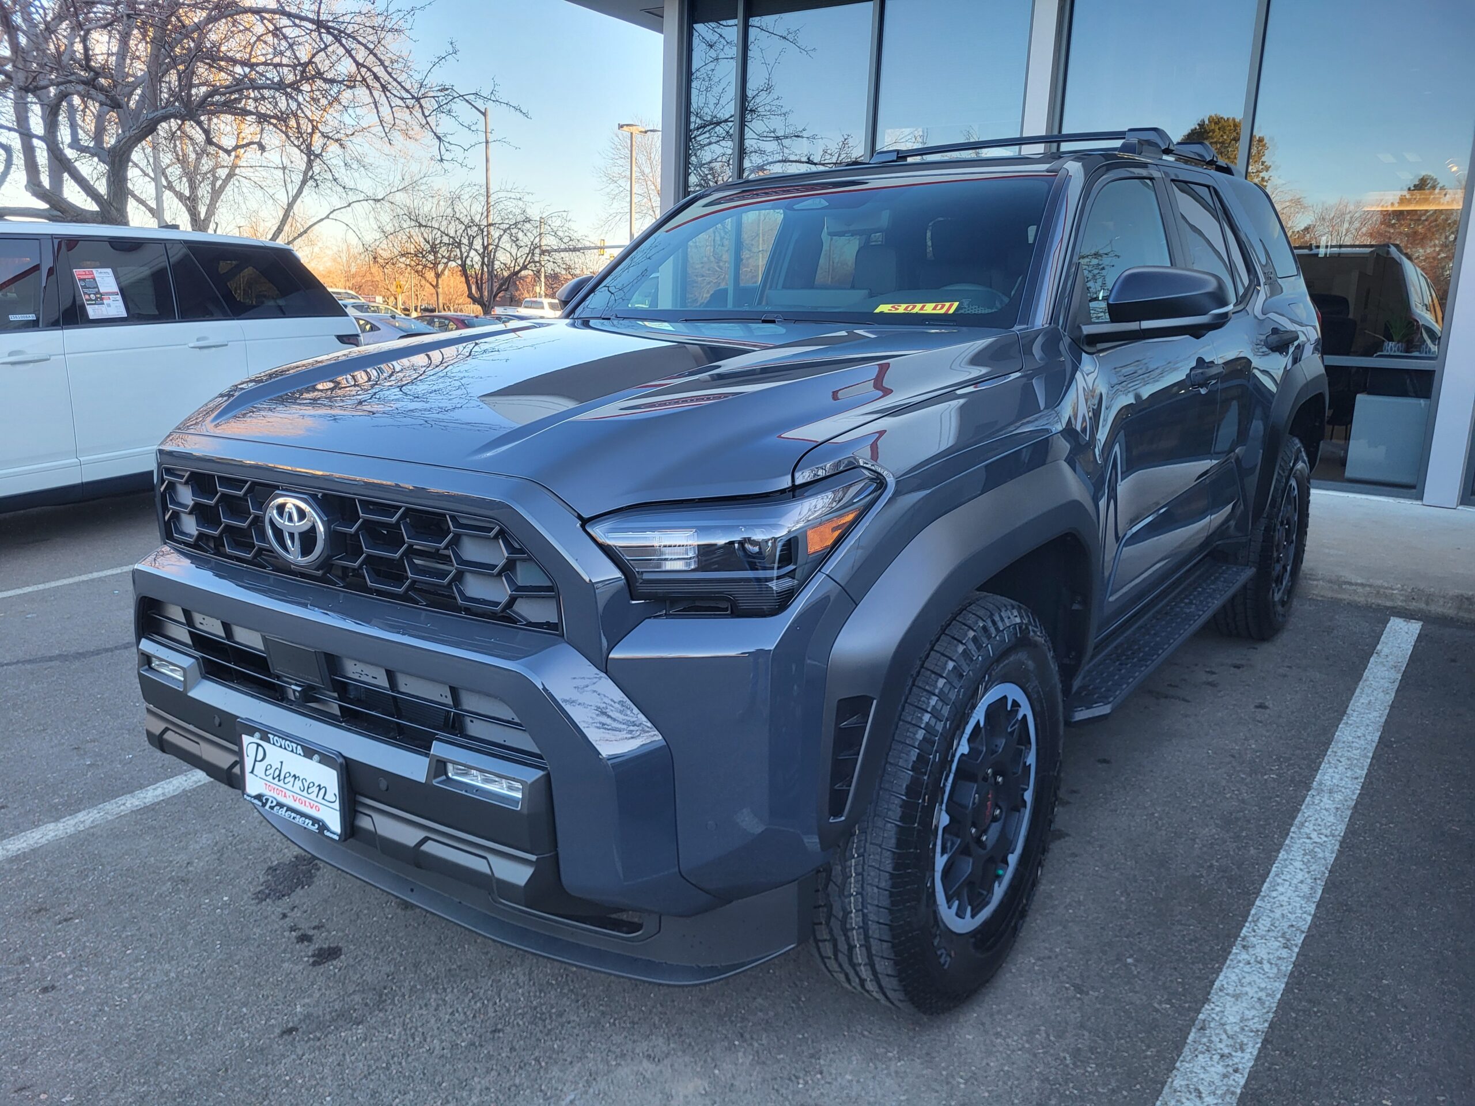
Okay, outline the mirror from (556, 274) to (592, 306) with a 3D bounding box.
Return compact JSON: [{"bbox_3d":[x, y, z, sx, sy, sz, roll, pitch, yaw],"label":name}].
[{"bbox_3d":[-0.524,-0.838,3.728,0.298,0.180,0.190,9,17,35],"label":"mirror"}]

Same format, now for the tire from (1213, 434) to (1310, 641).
[{"bbox_3d":[2.111,-0.076,4.532,0.275,0.820,0.820,8,17,35],"label":"tire"}]

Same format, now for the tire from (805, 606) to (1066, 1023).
[{"bbox_3d":[0.428,0.487,2.232,0.263,0.812,0.812,9,17,35],"label":"tire"}]

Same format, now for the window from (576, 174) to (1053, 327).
[{"bbox_3d":[0.184,-0.850,3.141,1.480,0.130,0.660,8,59,35],"label":"window"}]

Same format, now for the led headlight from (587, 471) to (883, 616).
[{"bbox_3d":[-0.008,-0.034,1.749,0.330,0.198,0.380,9,17,35],"label":"led headlight"}]

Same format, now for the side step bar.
[{"bbox_3d":[1.274,0.222,3.322,0.180,0.080,1.650,9,17,35],"label":"side step bar"}]

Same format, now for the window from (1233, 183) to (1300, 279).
[{"bbox_3d":[2.128,-1.288,4.450,0.080,0.400,0.880,-15,2,39],"label":"window"}]

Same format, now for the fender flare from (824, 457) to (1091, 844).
[{"bbox_3d":[0.417,0.090,2.105,0.180,0.550,1.170,8,17,35],"label":"fender flare"}]

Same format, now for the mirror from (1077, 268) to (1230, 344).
[{"bbox_3d":[1.006,-0.597,2.631,0.298,0.180,0.190,9,17,35],"label":"mirror"}]

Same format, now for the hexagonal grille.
[{"bbox_3d":[-0.767,-0.026,1.987,1.190,0.210,0.110,8,17,35],"label":"hexagonal grille"}]

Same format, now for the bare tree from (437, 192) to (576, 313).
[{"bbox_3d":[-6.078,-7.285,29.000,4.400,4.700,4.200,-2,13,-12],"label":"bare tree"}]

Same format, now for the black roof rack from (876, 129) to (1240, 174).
[{"bbox_3d":[1.137,-1.495,4.258,1.150,0.120,1.460,9,17,35],"label":"black roof rack"}]

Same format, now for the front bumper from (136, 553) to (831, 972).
[{"bbox_3d":[-0.681,0.317,2.177,1.900,0.720,0.460,8,17,35],"label":"front bumper"}]

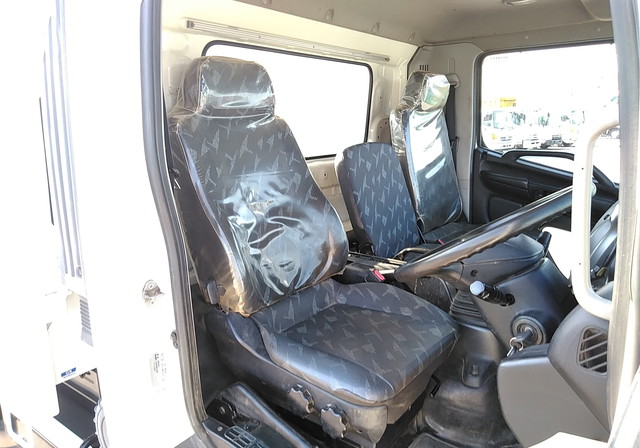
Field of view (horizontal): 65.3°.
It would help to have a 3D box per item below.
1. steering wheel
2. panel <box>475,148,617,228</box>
[{"bbox_3d":[0.381,0.034,1.092,0.450,0.090,0.450,-31,-11,39],"label":"steering wheel"},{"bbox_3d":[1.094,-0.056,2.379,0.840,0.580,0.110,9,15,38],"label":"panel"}]

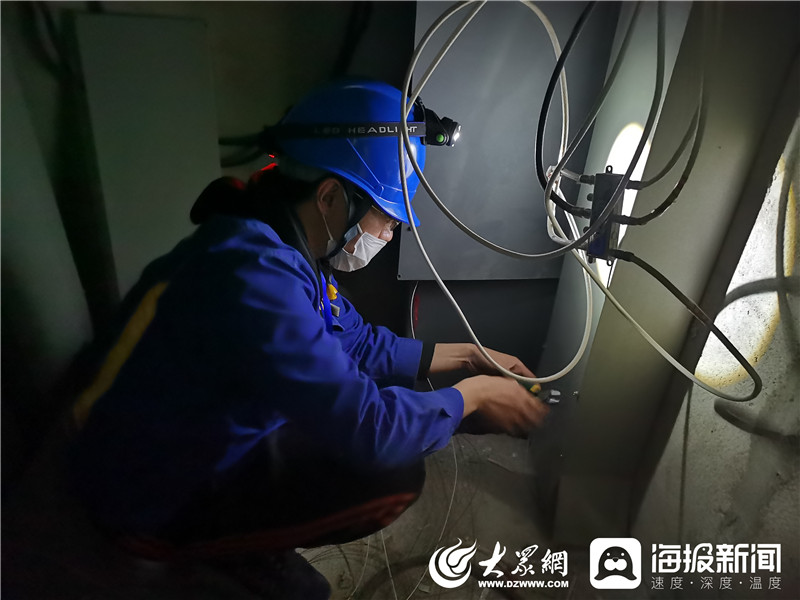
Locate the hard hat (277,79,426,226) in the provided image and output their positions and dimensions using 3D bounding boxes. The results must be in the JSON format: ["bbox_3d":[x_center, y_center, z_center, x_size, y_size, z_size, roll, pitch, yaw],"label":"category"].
[{"bbox_3d":[-0.046,-0.267,1.050,0.282,0.168,0.215,31,22,-8],"label":"hard hat"}]

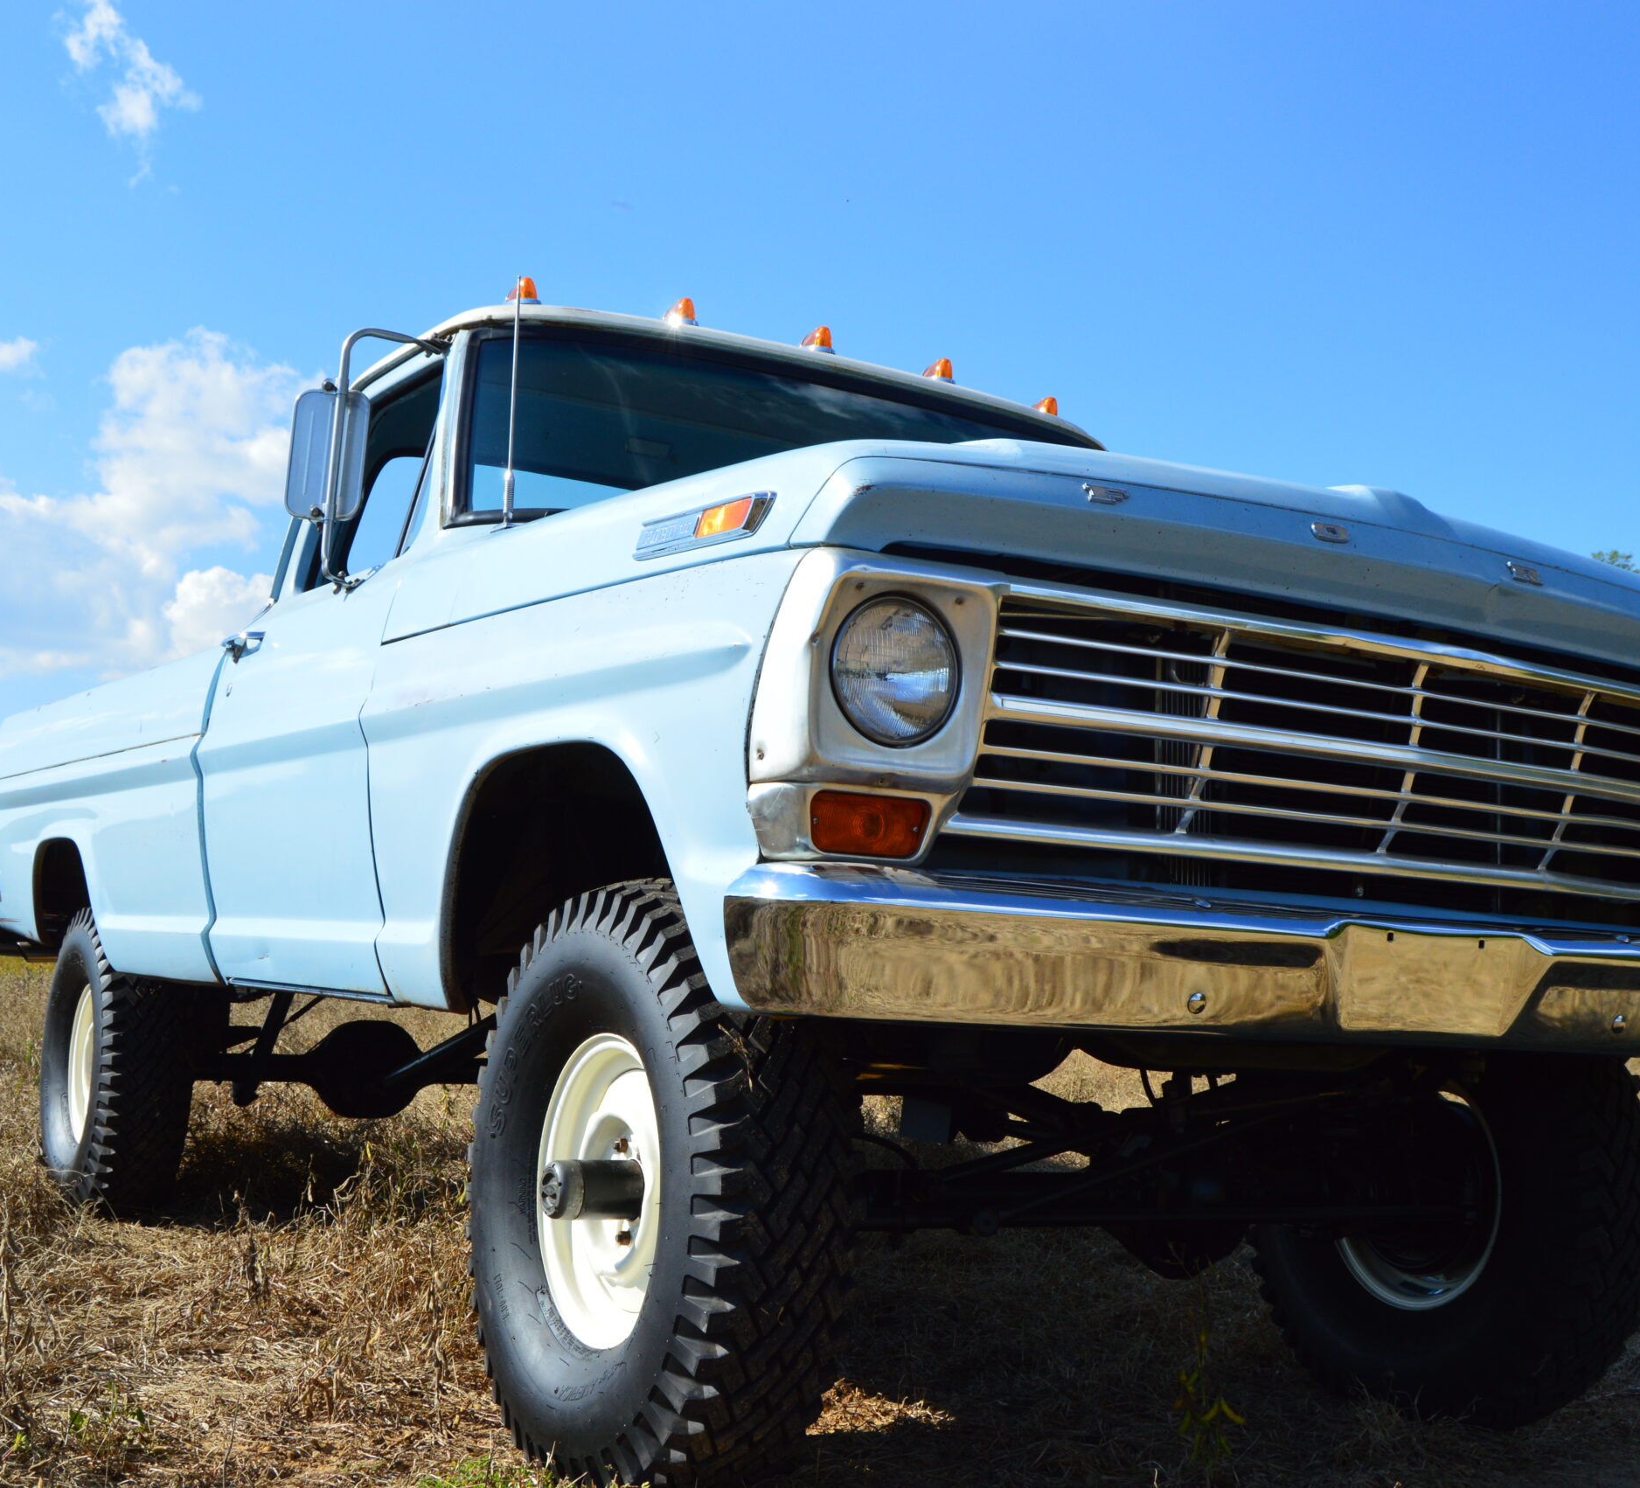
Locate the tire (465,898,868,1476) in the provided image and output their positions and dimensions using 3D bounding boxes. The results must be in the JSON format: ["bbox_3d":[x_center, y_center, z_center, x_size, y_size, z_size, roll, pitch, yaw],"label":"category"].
[{"bbox_3d":[-0.255,0.636,3.054,0.250,0.830,0.830,7,-7,-29],"label":"tire"}]

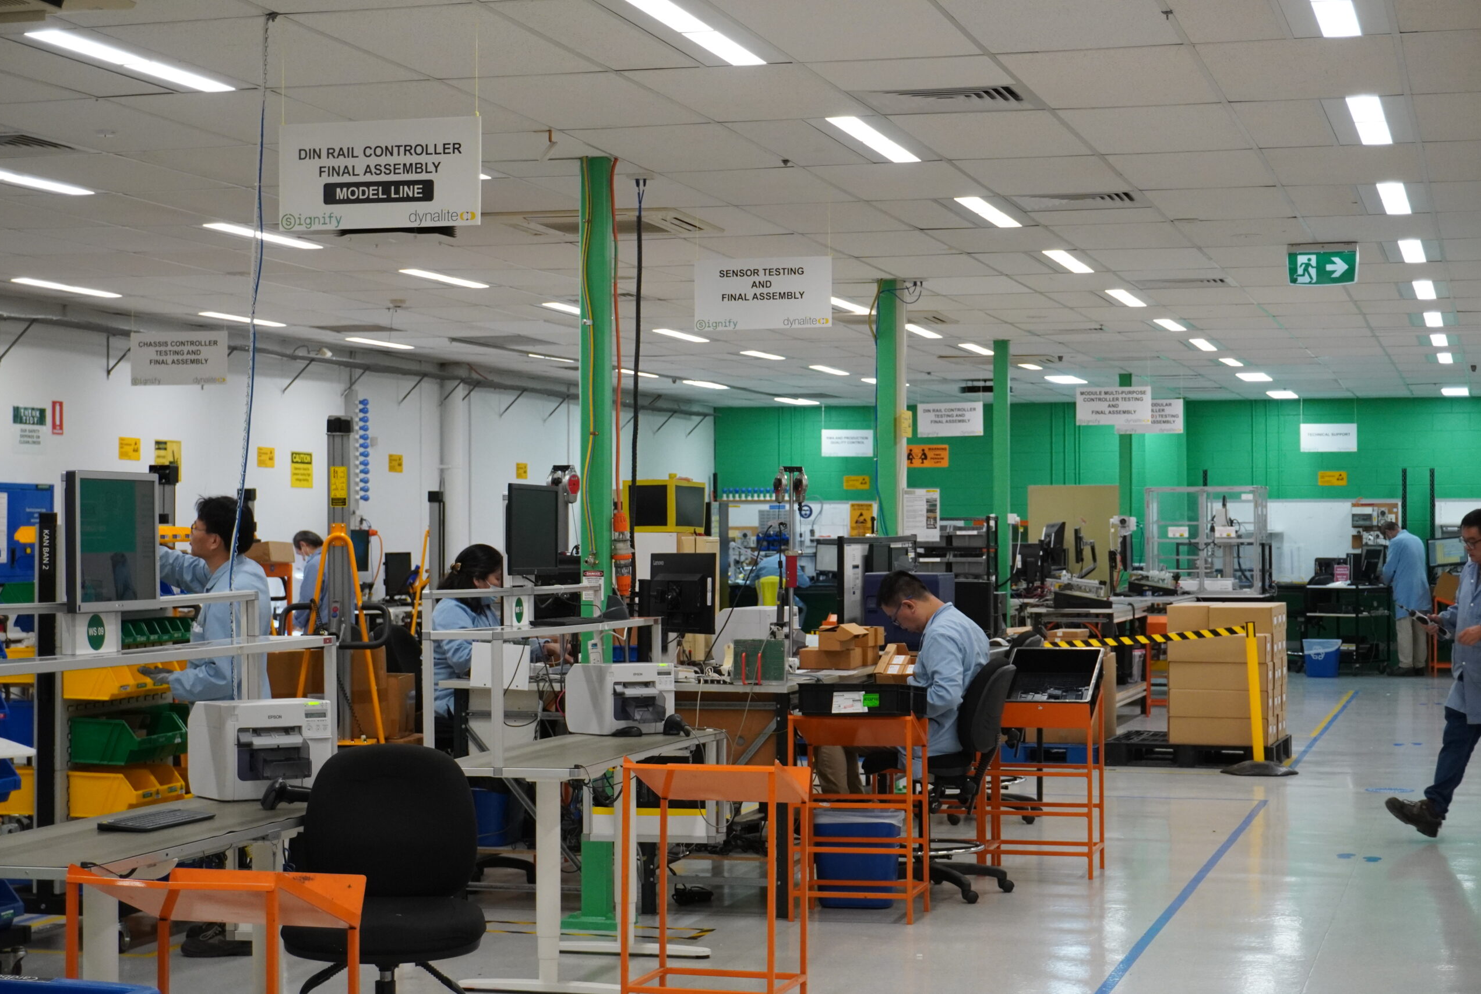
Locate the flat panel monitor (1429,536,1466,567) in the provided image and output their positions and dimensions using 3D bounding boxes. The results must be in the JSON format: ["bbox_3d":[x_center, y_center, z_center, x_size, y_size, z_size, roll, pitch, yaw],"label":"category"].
[{"bbox_3d":[7.670,0.592,28.700,0.460,0.315,0.070,0,-1,16],"label":"flat panel monitor"}]

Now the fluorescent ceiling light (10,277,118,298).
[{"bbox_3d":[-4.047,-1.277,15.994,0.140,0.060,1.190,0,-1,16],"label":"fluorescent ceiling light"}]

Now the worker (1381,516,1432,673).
[{"bbox_3d":[7.020,1.051,28.000,0.500,1.660,0.500,-1,-1,40],"label":"worker"}]

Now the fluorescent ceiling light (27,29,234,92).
[{"bbox_3d":[-1.941,-1.408,8.525,0.113,0.060,1.160,0,-1,16],"label":"fluorescent ceiling light"}]

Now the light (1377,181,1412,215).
[{"bbox_3d":[2.981,-1.371,12.077,0.113,0.060,1.160,0,-1,16],"label":"light"}]

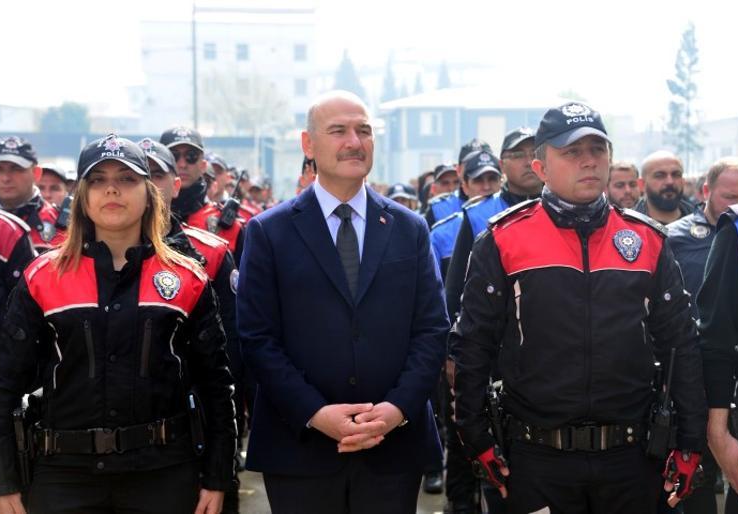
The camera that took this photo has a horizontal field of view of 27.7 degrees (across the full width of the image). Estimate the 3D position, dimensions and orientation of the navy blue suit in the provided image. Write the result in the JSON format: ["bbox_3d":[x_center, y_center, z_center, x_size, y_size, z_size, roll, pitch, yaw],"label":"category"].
[{"bbox_3d":[-0.070,0.197,3.950,0.560,0.775,0.330,0,2,-8],"label":"navy blue suit"}]

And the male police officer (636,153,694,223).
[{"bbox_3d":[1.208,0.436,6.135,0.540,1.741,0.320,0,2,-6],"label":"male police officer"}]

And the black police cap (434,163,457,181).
[{"bbox_3d":[0.526,-0.588,10.300,0.180,0.135,0.260,-1,3,-32],"label":"black police cap"}]

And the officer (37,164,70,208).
[{"bbox_3d":[-1.601,0.381,7.634,0.550,1.733,0.330,0,2,-4],"label":"officer"}]

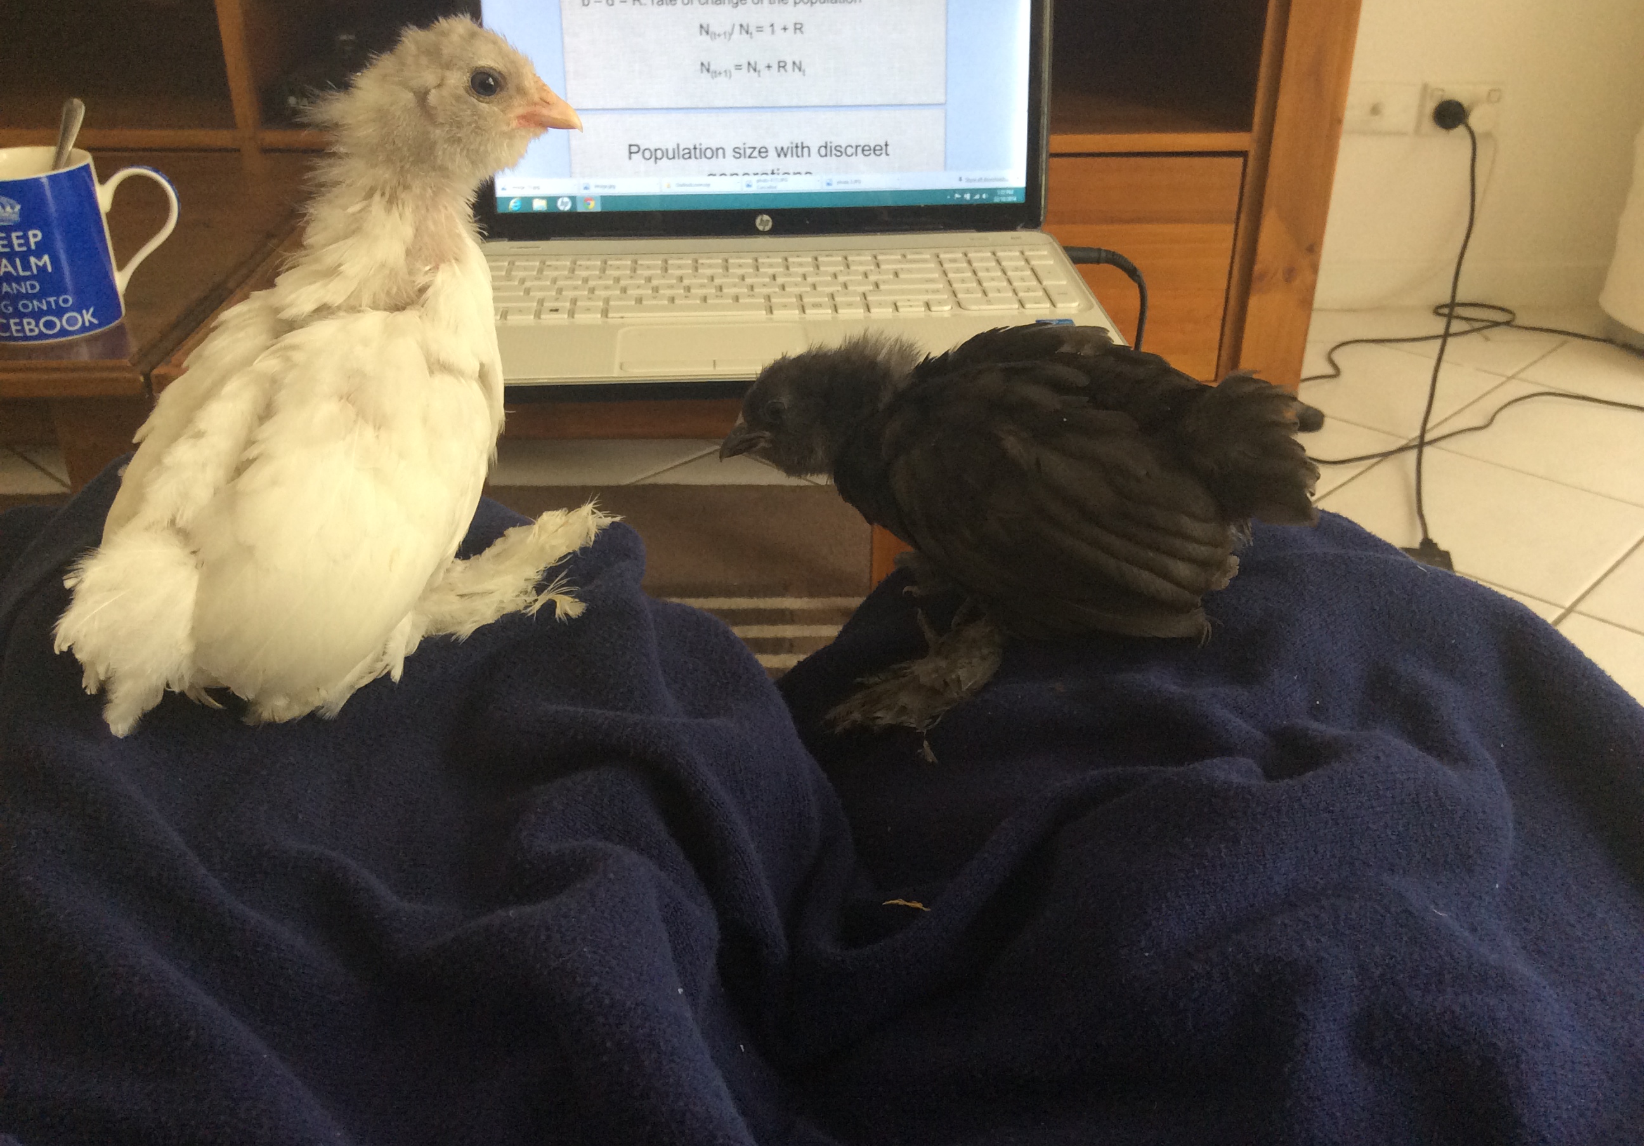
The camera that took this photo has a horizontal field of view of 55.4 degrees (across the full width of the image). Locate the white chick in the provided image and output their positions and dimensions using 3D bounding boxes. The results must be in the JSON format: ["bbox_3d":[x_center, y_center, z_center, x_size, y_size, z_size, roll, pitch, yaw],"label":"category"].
[{"bbox_3d":[-0.145,-0.060,0.473,0.175,0.195,0.115,-23,37,-34],"label":"white chick"}]

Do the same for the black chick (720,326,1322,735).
[{"bbox_3d":[0.068,-0.021,0.513,0.190,0.125,0.105,0,30,0],"label":"black chick"}]

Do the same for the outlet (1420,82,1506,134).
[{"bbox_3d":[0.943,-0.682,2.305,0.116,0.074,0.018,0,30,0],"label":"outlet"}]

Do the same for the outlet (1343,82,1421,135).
[{"bbox_3d":[0.819,-0.683,2.310,0.116,0.074,0.013,0,30,0],"label":"outlet"}]

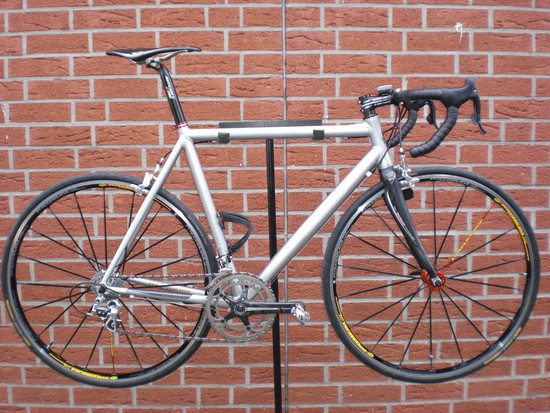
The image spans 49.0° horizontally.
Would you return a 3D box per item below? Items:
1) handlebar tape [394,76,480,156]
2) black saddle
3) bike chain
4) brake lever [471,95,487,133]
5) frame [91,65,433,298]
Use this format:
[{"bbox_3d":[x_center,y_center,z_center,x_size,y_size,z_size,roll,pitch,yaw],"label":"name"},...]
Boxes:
[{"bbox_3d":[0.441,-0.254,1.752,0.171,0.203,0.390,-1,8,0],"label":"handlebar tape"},{"bbox_3d":[-0.352,-0.440,1.760,0.277,0.049,0.136,-1,8,0],"label":"black saddle"},{"bbox_3d":[-0.254,0.303,1.815,0.494,0.220,0.032,-1,8,0],"label":"bike chain"},{"bbox_3d":[0.532,-0.242,1.577,0.043,0.103,0.030,-1,8,0],"label":"brake lever"},{"bbox_3d":[-0.024,-0.070,1.811,1.003,0.737,0.140,-1,8,0],"label":"frame"}]

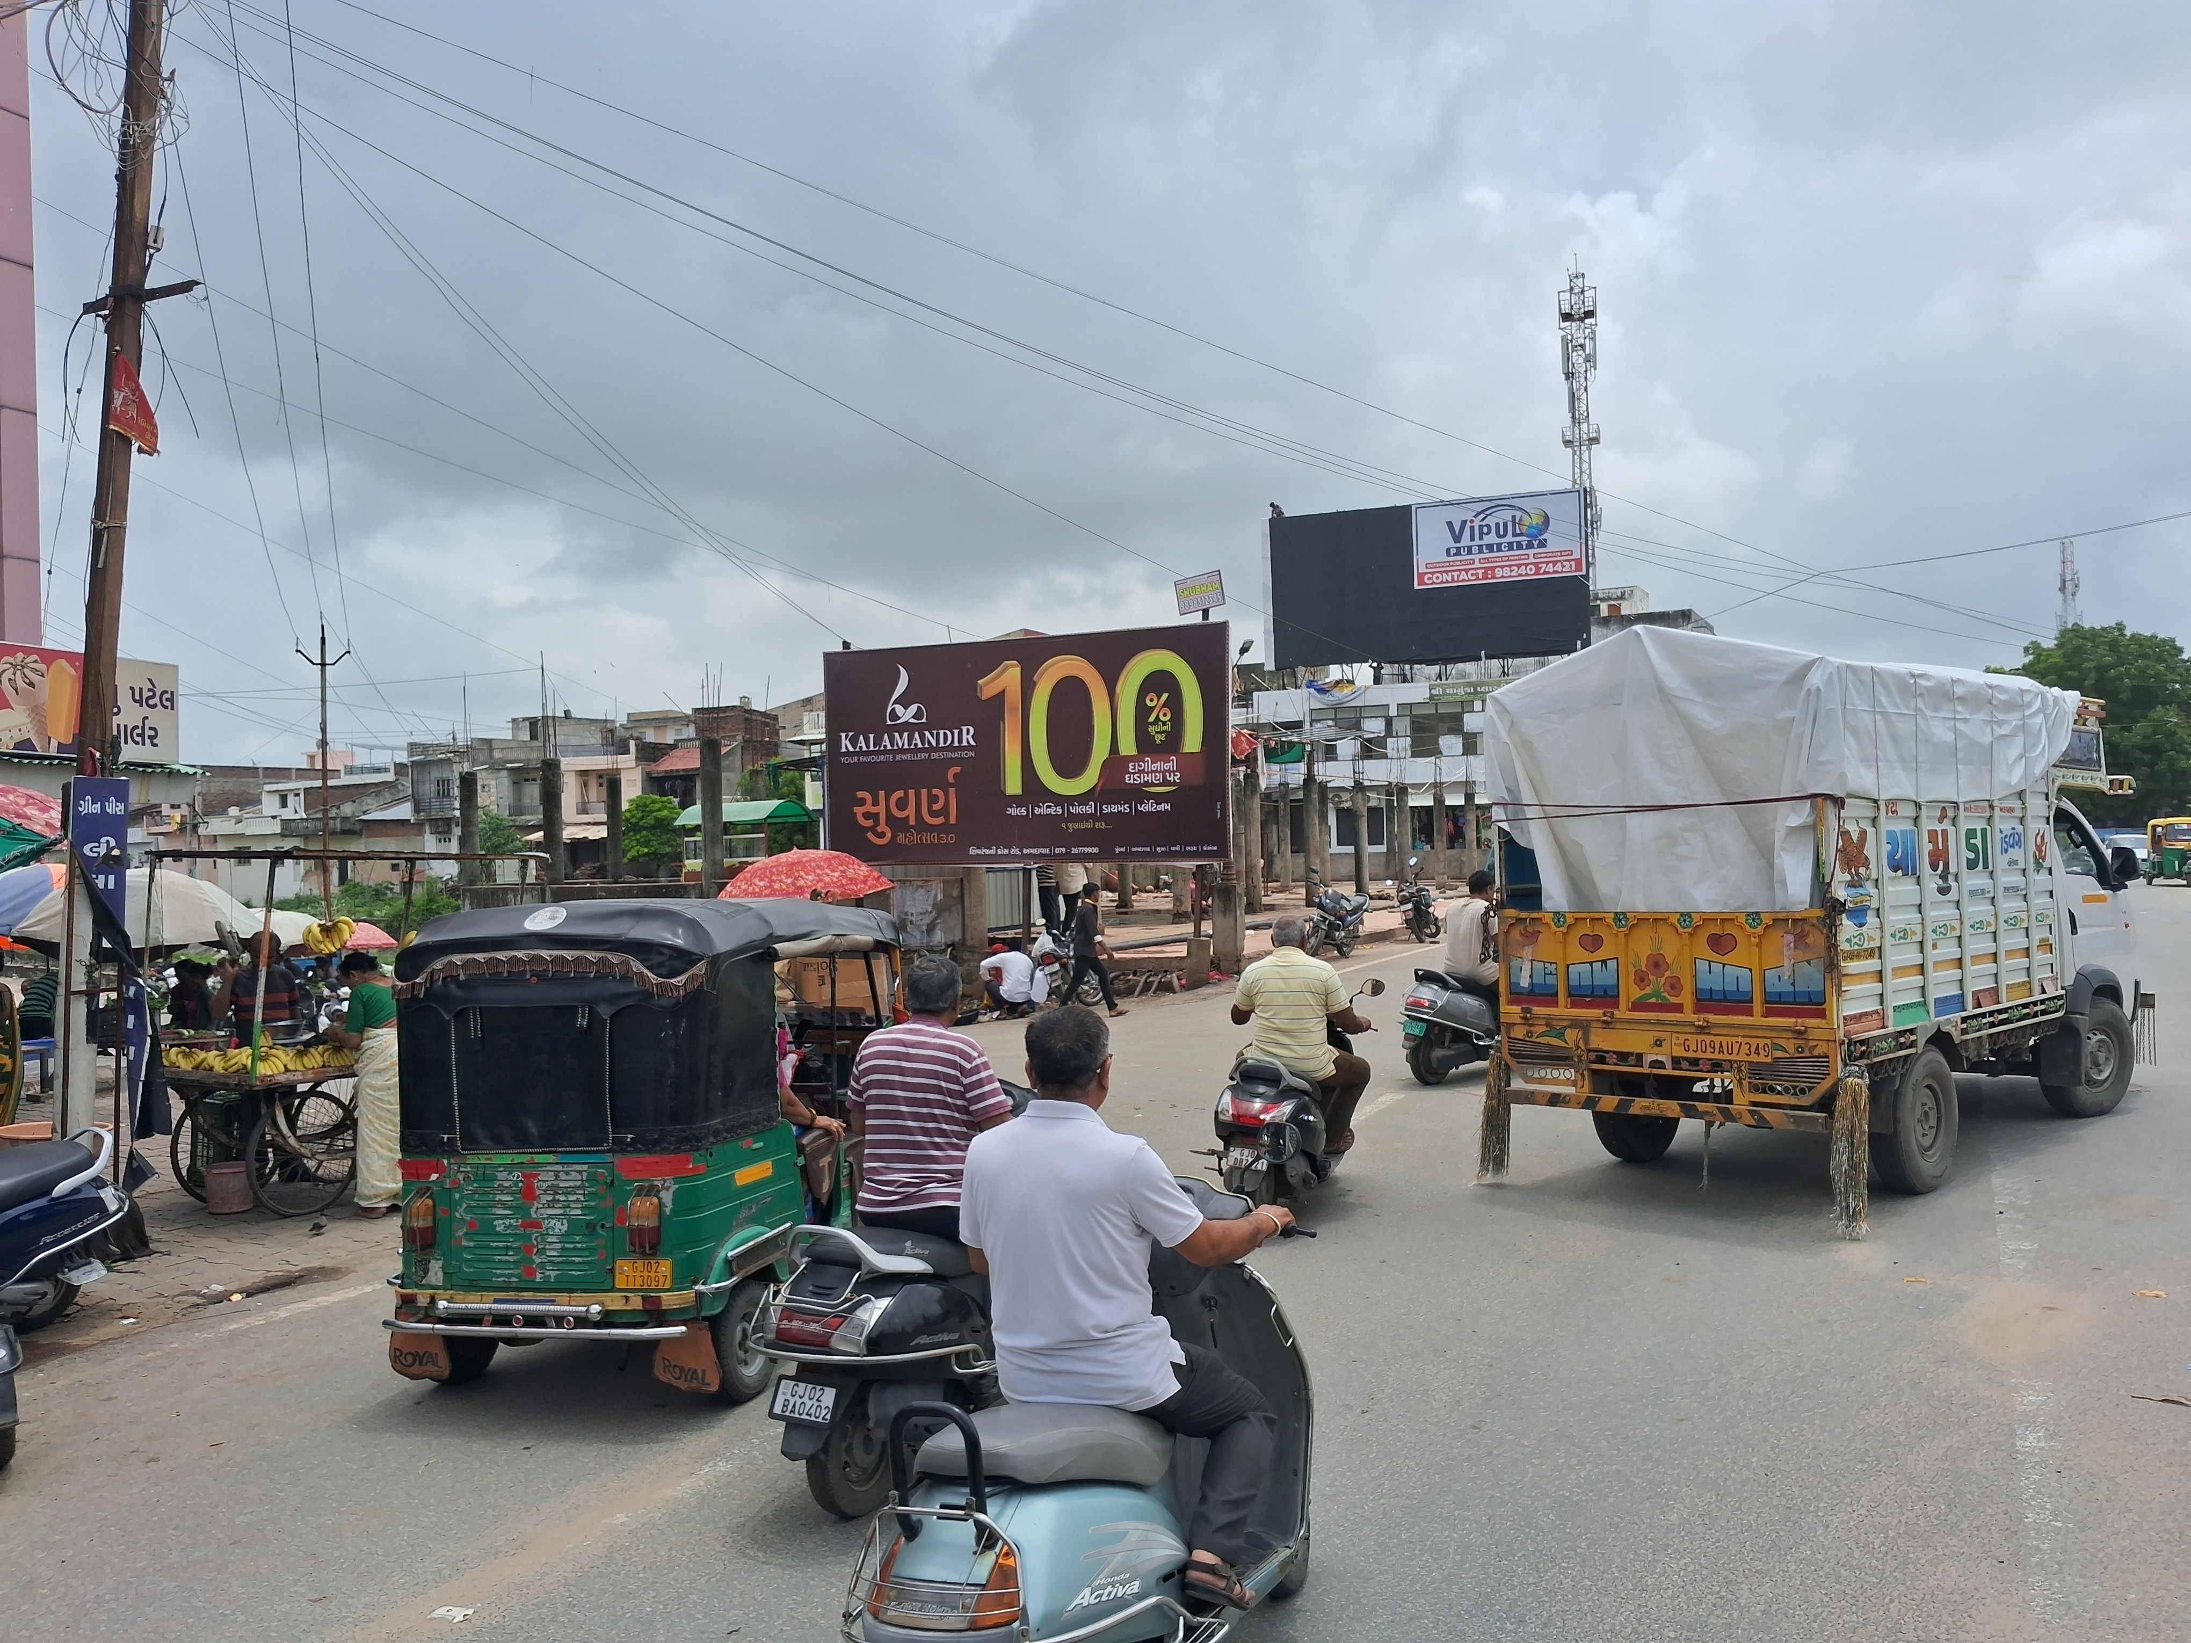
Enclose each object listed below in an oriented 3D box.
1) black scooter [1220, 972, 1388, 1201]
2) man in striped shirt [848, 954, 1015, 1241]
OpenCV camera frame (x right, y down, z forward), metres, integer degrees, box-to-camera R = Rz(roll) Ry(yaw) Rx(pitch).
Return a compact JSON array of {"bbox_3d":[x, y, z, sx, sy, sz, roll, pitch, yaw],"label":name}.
[{"bbox_3d":[1.050,1.379,8.720,0.710,1.160,1.770,-2,-1,25],"label":"black scooter"},{"bbox_3d":[-0.420,1.041,5.130,0.560,1.280,0.750,-2,-1,25],"label":"man in striped shirt"}]

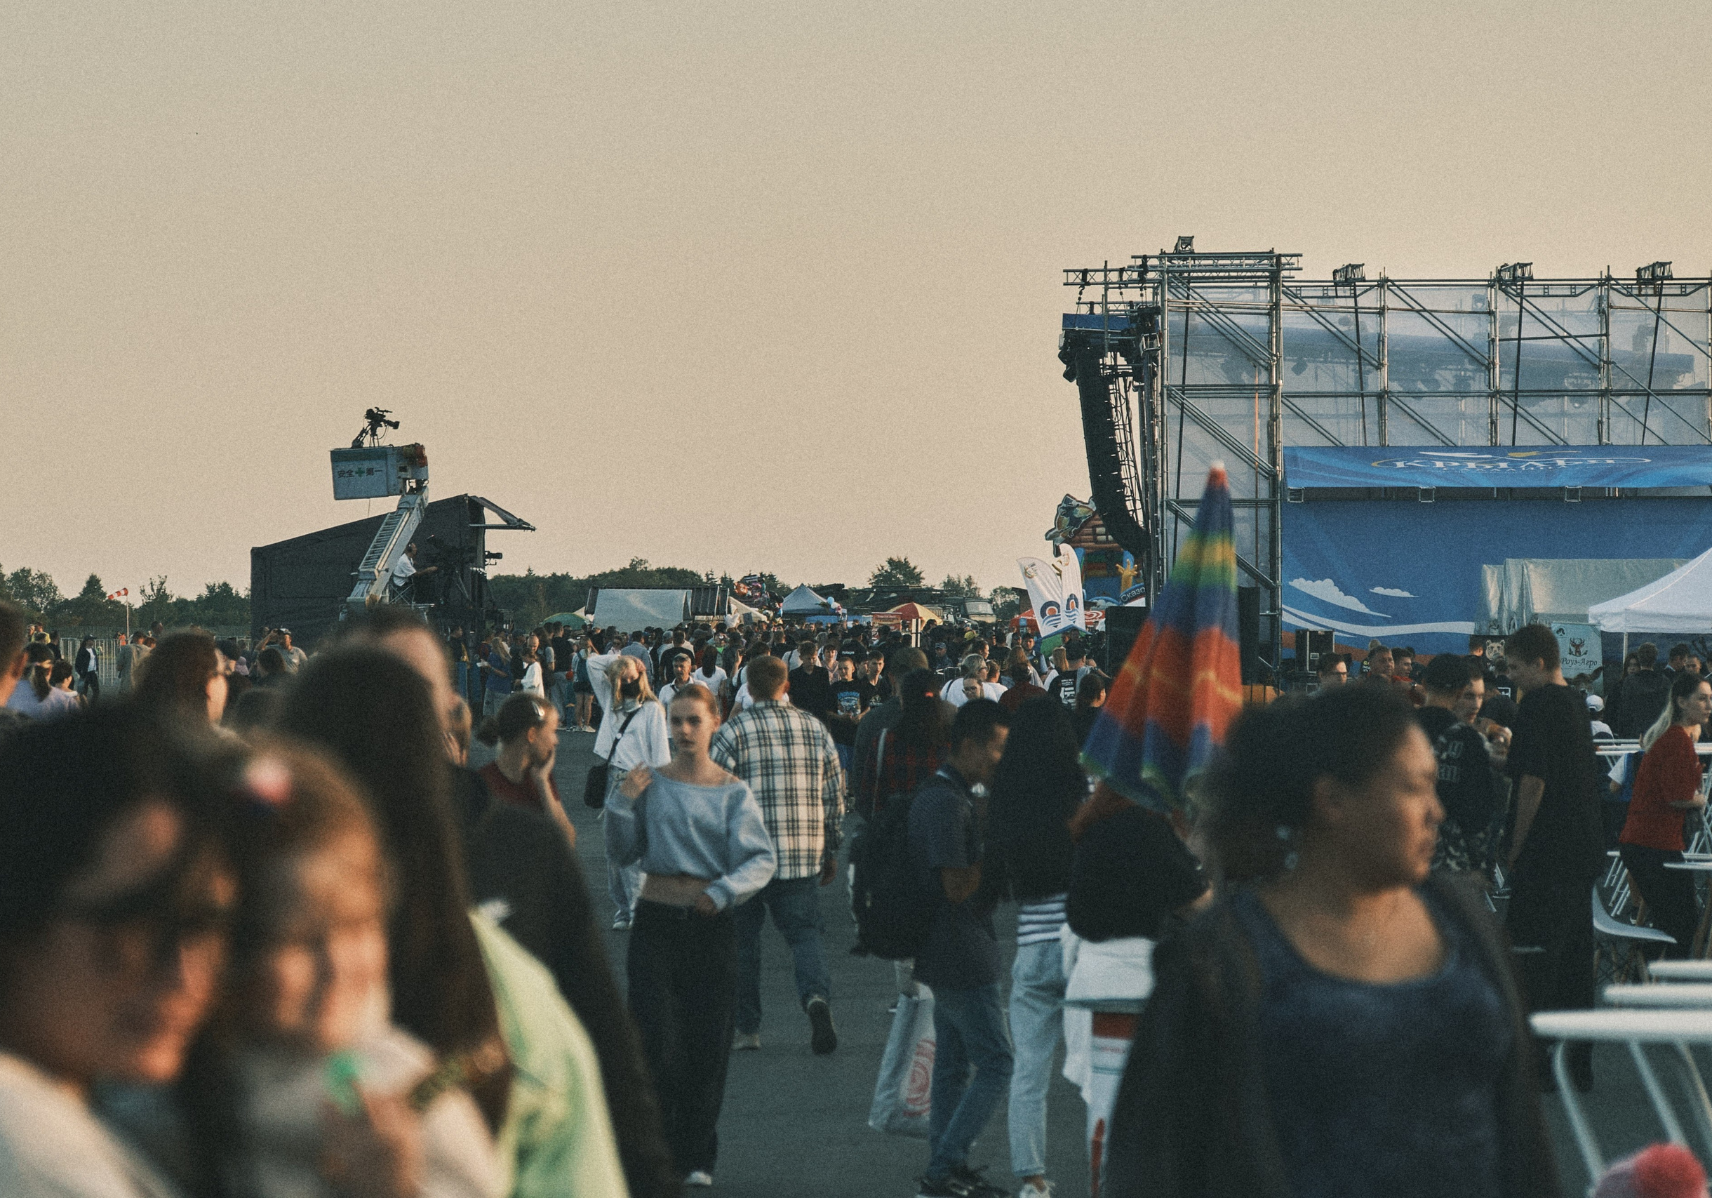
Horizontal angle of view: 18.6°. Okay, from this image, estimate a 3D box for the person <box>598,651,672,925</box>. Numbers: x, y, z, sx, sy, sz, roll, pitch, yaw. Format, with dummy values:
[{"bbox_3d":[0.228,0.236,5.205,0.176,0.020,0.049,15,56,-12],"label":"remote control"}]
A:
[{"bbox_3d":[-1.337,1.169,31.500,0.480,1.650,0.350,0,0,-3],"label":"person"}]

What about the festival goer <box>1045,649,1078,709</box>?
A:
[{"bbox_3d":[1.882,1.259,47.000,0.540,1.700,0.380,0,0,3],"label":"festival goer"}]

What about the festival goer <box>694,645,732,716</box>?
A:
[{"bbox_3d":[-1.518,1.306,55.000,0.460,1.610,0.330,0,0,0],"label":"festival goer"}]

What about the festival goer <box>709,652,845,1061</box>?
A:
[{"bbox_3d":[-0.353,1.130,23.300,0.600,1.755,0.580,0,0,6],"label":"festival goer"}]

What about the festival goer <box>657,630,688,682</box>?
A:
[{"bbox_3d":[-2.636,1.295,76.000,0.500,1.720,0.320,0,0,0],"label":"festival goer"}]

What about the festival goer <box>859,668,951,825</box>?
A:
[{"bbox_3d":[0.266,1.163,25.100,0.500,1.660,0.360,0,0,-9],"label":"festival goer"}]

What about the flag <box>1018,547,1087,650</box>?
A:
[{"bbox_3d":[3.363,0.705,90.000,1.100,3.000,0.500,0,0,3],"label":"flag"}]

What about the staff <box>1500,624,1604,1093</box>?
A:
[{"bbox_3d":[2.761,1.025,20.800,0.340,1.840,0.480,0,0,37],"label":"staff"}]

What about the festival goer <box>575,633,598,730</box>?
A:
[{"bbox_3d":[-4.550,1.429,88.000,0.400,1.610,0.460,0,0,-30],"label":"festival goer"}]

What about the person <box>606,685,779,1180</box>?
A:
[{"bbox_3d":[-0.548,1.108,17.400,0.550,1.670,0.380,0,0,7],"label":"person"}]

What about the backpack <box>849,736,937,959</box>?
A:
[{"bbox_3d":[0.105,0.892,17.400,0.240,0.620,0.330,0,0,-26],"label":"backpack"}]

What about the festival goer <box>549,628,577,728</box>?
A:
[{"bbox_3d":[-4.967,1.288,88.500,0.500,1.770,0.360,0,0,20],"label":"festival goer"}]

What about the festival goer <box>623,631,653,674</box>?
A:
[{"bbox_3d":[-3.071,1.312,74.000,0.520,1.700,0.340,0,0,14],"label":"festival goer"}]

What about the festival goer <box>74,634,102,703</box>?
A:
[{"bbox_3d":[-14.800,1.504,101.000,0.420,1.630,0.480,0,0,35],"label":"festival goer"}]

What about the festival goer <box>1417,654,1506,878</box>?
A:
[{"bbox_3d":[2.753,1.115,24.100,0.540,1.720,0.400,0,0,18],"label":"festival goer"}]

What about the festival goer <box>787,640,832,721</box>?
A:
[{"bbox_3d":[-0.458,1.248,51.000,0.520,1.690,0.340,0,0,0],"label":"festival goer"}]

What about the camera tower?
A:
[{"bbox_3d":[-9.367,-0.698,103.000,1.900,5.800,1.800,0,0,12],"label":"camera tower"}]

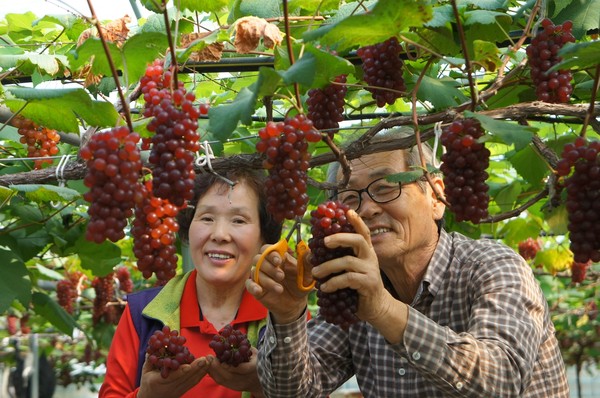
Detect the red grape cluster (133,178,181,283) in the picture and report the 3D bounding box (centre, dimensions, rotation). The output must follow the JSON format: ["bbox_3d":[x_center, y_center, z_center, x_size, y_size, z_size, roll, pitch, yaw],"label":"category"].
[{"bbox_3d":[-0.225,0.052,2.060,0.076,0.163,0.074,0,-7,0],"label":"red grape cluster"}]

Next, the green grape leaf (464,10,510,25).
[{"bbox_3d":[0.355,-0.345,2.500,0.095,0.035,0.085,0,-7,0],"label":"green grape leaf"}]

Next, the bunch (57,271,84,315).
[{"bbox_3d":[-0.786,0.320,4.500,0.090,0.150,0.085,0,-7,0],"label":"bunch"}]

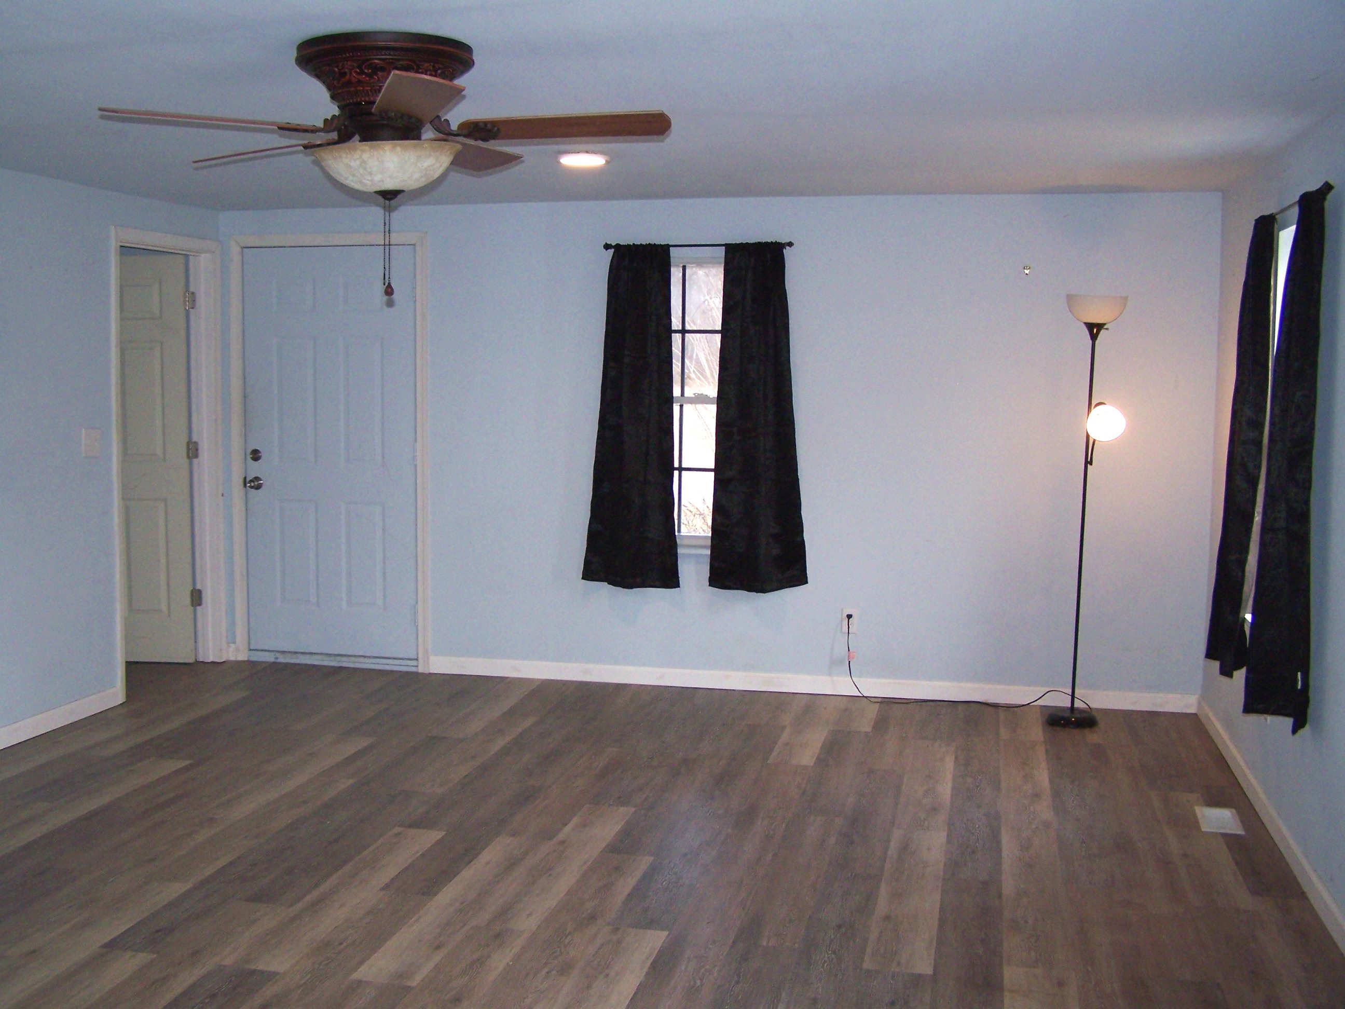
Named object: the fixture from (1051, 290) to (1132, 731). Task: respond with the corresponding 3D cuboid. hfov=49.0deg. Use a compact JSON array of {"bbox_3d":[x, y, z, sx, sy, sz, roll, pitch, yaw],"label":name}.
[{"bbox_3d":[1.771,0.034,6.300,0.272,1.836,0.260,1,6,12],"label":"fixture"}]

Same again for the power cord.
[{"bbox_3d":[1.313,0.725,6.660,1.110,0.386,0.220,1,6,12],"label":"power cord"}]

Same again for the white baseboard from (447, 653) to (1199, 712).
[{"bbox_3d":[0.562,0.845,6.955,3.639,0.083,0.016,1,6,12],"label":"white baseboard"}]

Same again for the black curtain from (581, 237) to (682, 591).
[{"bbox_3d":[-0.194,-0.409,6.923,0.477,1.602,0.110,1,6,12],"label":"black curtain"}]

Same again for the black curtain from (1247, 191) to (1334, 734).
[{"bbox_3d":[1.803,-0.109,4.296,0.135,1.585,0.560,1,6,12],"label":"black curtain"}]

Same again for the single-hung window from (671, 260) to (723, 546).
[{"bbox_3d":[0.142,-0.467,6.953,0.750,1.350,0.100,1,6,12],"label":"single-hung window"}]

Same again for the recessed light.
[{"bbox_3d":[-0.333,-1.266,5.428,0.184,0.025,0.184,1,6,12],"label":"recessed light"}]

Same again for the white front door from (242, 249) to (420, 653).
[{"bbox_3d":[-1.694,-0.257,7.355,0.913,2.033,0.050,1,6,12],"label":"white front door"}]

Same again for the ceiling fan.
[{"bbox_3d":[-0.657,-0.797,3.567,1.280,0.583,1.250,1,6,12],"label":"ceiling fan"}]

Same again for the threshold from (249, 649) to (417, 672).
[{"bbox_3d":[-1.697,0.792,7.481,0.905,0.068,0.120,1,6,12],"label":"threshold"}]

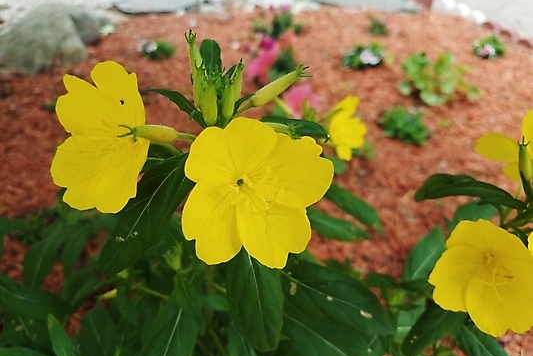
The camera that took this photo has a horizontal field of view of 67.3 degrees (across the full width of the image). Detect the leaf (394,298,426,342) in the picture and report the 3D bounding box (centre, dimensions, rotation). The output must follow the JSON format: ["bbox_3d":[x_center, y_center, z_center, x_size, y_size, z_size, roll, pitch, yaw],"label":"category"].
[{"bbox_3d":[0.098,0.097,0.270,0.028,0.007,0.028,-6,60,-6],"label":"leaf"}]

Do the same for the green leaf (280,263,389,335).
[{"bbox_3d":[0.035,0.061,0.203,0.064,0.009,0.028,29,66,6],"label":"green leaf"}]

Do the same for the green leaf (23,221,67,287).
[{"bbox_3d":[-0.171,0.059,0.310,0.023,0.058,0.009,33,6,33],"label":"green leaf"}]

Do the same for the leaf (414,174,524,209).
[{"bbox_3d":[0.104,0.006,0.205,0.058,0.013,0.020,3,29,-9],"label":"leaf"}]

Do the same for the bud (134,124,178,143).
[{"bbox_3d":[-0.050,-0.020,0.180,0.021,0.007,0.007,6,73,-9],"label":"bud"}]

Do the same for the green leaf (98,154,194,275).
[{"bbox_3d":[-0.059,0.018,0.197,0.027,0.011,0.075,34,85,9],"label":"green leaf"}]

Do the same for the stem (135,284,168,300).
[{"bbox_3d":[-0.072,0.071,0.250,0.023,0.003,0.003,22,58,0],"label":"stem"}]

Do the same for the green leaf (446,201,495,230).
[{"bbox_3d":[0.129,0.025,0.250,0.029,0.024,0.010,12,9,2],"label":"green leaf"}]

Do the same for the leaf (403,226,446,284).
[{"bbox_3d":[0.108,0.053,0.275,0.025,0.008,0.046,32,90,27],"label":"leaf"}]

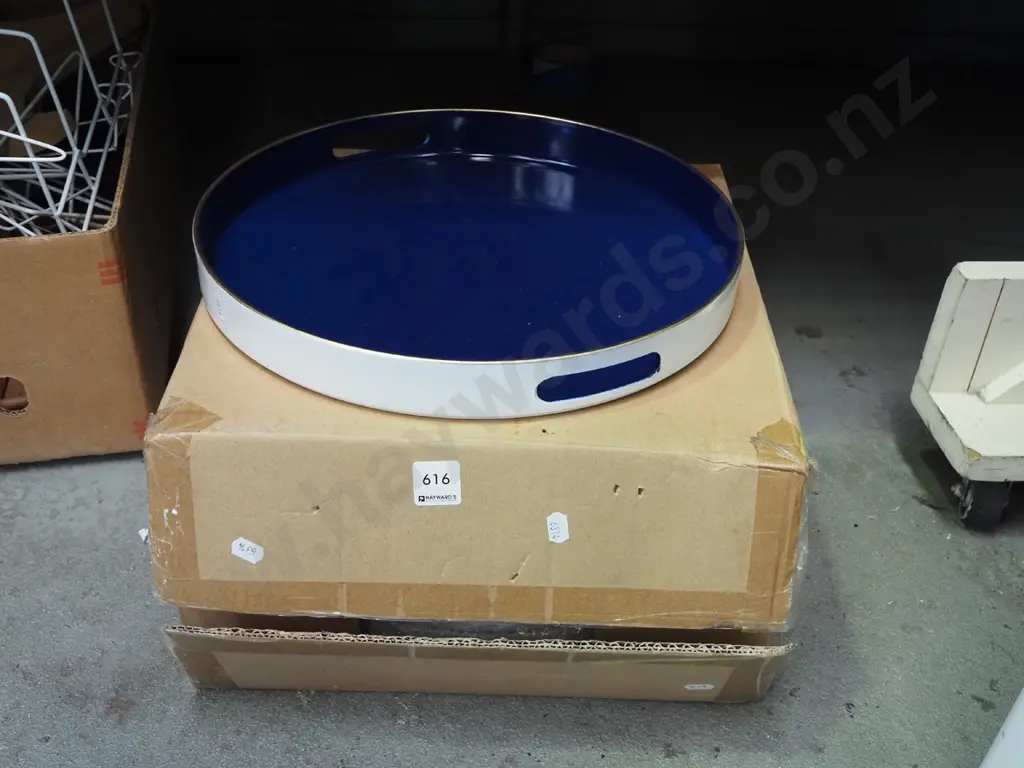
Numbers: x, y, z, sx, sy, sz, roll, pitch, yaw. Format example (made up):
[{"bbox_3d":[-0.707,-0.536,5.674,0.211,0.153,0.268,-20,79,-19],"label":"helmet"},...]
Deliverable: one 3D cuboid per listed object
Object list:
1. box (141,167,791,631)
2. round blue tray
[{"bbox_3d":[-0.018,-0.028,0.825,0.378,0.121,0.418,2,35,0],"label":"box"},{"bbox_3d":[-0.028,-0.103,0.792,0.375,0.040,0.375,2,35,-1],"label":"round blue tray"}]

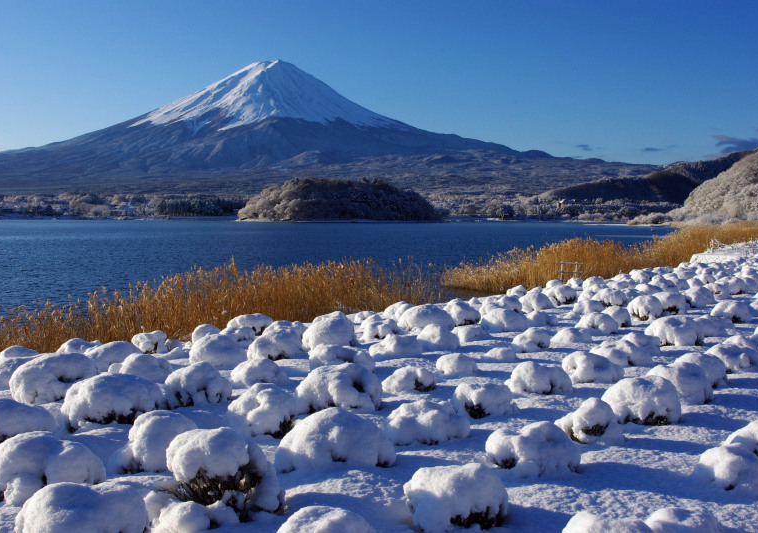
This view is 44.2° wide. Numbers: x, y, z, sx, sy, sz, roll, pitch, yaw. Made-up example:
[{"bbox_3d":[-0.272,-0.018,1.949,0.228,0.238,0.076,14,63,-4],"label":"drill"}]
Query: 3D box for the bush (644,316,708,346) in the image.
[{"bbox_3d":[4.113,0.881,12.954,0.781,0.368,0.719,1,3,18],"label":"bush"}]

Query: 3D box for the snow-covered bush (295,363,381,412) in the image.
[{"bbox_3d":[-0.369,1.095,8.706,0.803,0.390,0.738,0,3,-2],"label":"snow-covered bush"}]

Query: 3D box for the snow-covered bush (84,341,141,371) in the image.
[{"bbox_3d":[-3.400,1.122,11.891,0.724,0.361,0.666,-1,3,-16],"label":"snow-covered bush"}]

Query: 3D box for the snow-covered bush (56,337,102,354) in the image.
[{"bbox_3d":[-4.106,1.113,12.803,0.605,0.279,0.556,-1,3,-18],"label":"snow-covered bush"}]

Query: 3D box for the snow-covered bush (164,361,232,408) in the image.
[{"bbox_3d":[-1.883,1.205,9.718,0.694,0.433,0.638,-1,3,-11],"label":"snow-covered bush"}]

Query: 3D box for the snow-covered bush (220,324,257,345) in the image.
[{"bbox_3d":[-2.622,1.243,17.279,0.704,0.295,0.634,0,3,-9],"label":"snow-covered bush"}]

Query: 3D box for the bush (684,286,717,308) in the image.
[{"bbox_3d":[8.157,0.772,23.657,0.863,0.525,0.776,1,3,19],"label":"bush"}]

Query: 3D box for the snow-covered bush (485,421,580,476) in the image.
[{"bbox_3d":[1.428,1.653,8.664,0.874,0.434,0.787,1,3,9],"label":"snow-covered bush"}]

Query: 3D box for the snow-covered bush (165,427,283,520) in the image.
[{"bbox_3d":[-0.941,1.217,5.665,0.696,0.470,0.613,-1,3,-10],"label":"snow-covered bush"}]

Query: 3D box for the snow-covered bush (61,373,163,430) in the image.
[{"bbox_3d":[-2.281,1.125,7.985,0.849,0.408,0.747,-1,3,-16],"label":"snow-covered bush"}]

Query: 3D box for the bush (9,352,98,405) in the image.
[{"bbox_3d":[-3.145,1.059,9.002,0.803,0.431,0.738,-1,3,-19],"label":"bush"}]

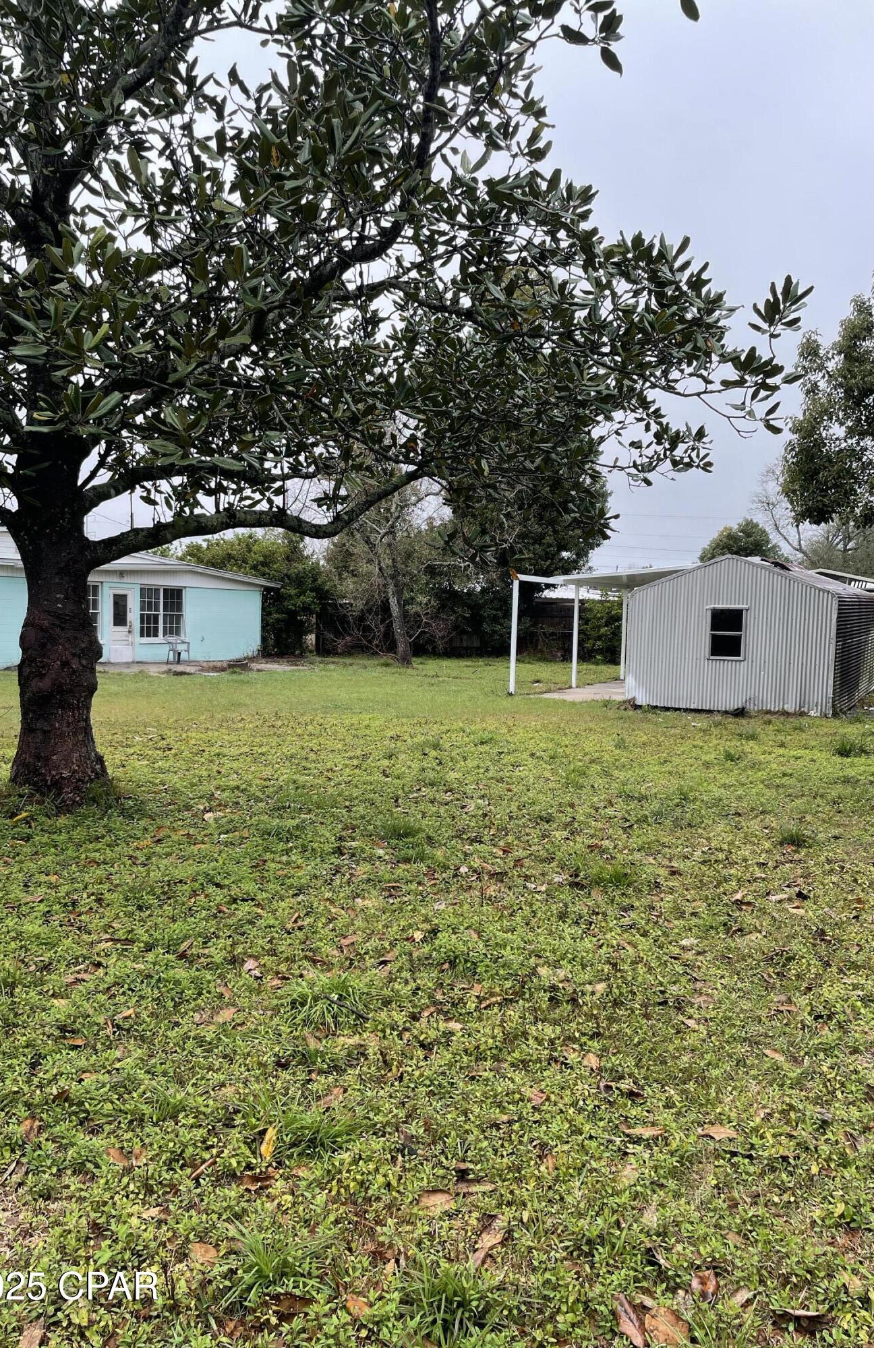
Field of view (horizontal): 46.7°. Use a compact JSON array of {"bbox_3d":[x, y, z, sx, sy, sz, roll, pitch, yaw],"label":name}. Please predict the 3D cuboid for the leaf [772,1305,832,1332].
[{"bbox_3d":[0.826,1.463,2.300,0.125,0.045,0.050,3,4,20],"label":"leaf"}]

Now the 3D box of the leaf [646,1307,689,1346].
[{"bbox_3d":[0.516,1.459,2.271,0.088,0.030,0.110,-1,5,-24],"label":"leaf"}]

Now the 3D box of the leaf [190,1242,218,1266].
[{"bbox_3d":[-0.571,1.421,2.483,0.081,0.025,0.057,5,5,38],"label":"leaf"}]

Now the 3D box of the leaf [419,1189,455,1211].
[{"bbox_3d":[-0.001,1.415,2.725,0.099,0.030,0.061,0,4,-19],"label":"leaf"}]

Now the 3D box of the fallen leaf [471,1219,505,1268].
[{"bbox_3d":[0.129,1.431,2.546,0.067,0.035,0.156,3,4,18],"label":"fallen leaf"}]

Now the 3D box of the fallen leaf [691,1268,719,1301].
[{"bbox_3d":[0.636,1.452,2.409,0.066,0.035,0.085,3,4,21],"label":"fallen leaf"}]

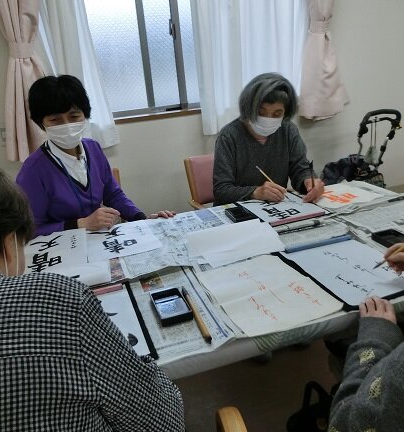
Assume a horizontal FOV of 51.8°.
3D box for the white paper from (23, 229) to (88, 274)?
[{"bbox_3d":[-0.525,0.117,1.451,0.243,0.008,0.333,-10,19,-15],"label":"white paper"}]

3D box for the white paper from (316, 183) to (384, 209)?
[{"bbox_3d":[0.581,-0.096,1.787,0.250,0.010,0.280,-11,20,-17],"label":"white paper"}]

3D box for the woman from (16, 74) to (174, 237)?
[{"bbox_3d":[-0.431,0.091,1.701,0.580,1.240,0.650,-11,20,-17],"label":"woman"}]

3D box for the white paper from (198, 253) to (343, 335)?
[{"bbox_3d":[0.161,0.187,1.079,0.245,0.010,0.333,-10,20,-16],"label":"white paper"}]

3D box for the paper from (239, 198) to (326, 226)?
[{"bbox_3d":[0.314,-0.039,1.708,0.243,0.008,0.333,-10,19,-14],"label":"paper"}]

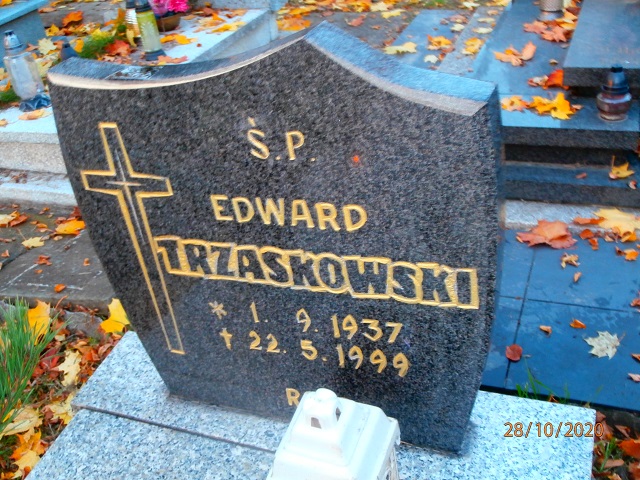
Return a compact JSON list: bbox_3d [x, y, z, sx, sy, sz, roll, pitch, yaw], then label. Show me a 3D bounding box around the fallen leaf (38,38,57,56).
[{"bbox_3d":[-1.419,-1.002,3.658,0.094,0.050,0.120,-18,33,-16],"label":"fallen leaf"}]

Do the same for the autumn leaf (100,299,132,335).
[{"bbox_3d":[-0.561,0.210,1.931,0.085,0.040,0.118,-19,33,-17],"label":"autumn leaf"}]

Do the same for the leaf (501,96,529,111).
[{"bbox_3d":[0.627,-0.442,2.266,0.087,0.020,0.069,1,35,15],"label":"leaf"}]

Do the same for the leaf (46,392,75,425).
[{"bbox_3d":[-0.620,0.404,1.686,0.072,0.025,0.092,-24,35,-23],"label":"leaf"}]

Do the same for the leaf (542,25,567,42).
[{"bbox_3d":[0.895,-0.788,2.694,0.100,0.035,0.095,3,33,18],"label":"leaf"}]

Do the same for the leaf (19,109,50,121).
[{"bbox_3d":[-1.144,-0.503,2.814,0.128,0.020,0.098,-20,33,-18],"label":"leaf"}]

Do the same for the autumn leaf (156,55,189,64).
[{"bbox_3d":[-0.682,-0.832,3.235,0.170,0.020,0.078,6,37,23],"label":"autumn leaf"}]

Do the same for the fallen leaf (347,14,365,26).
[{"bbox_3d":[0.203,-1.266,4.046,0.104,0.030,0.134,-7,34,5],"label":"fallen leaf"}]

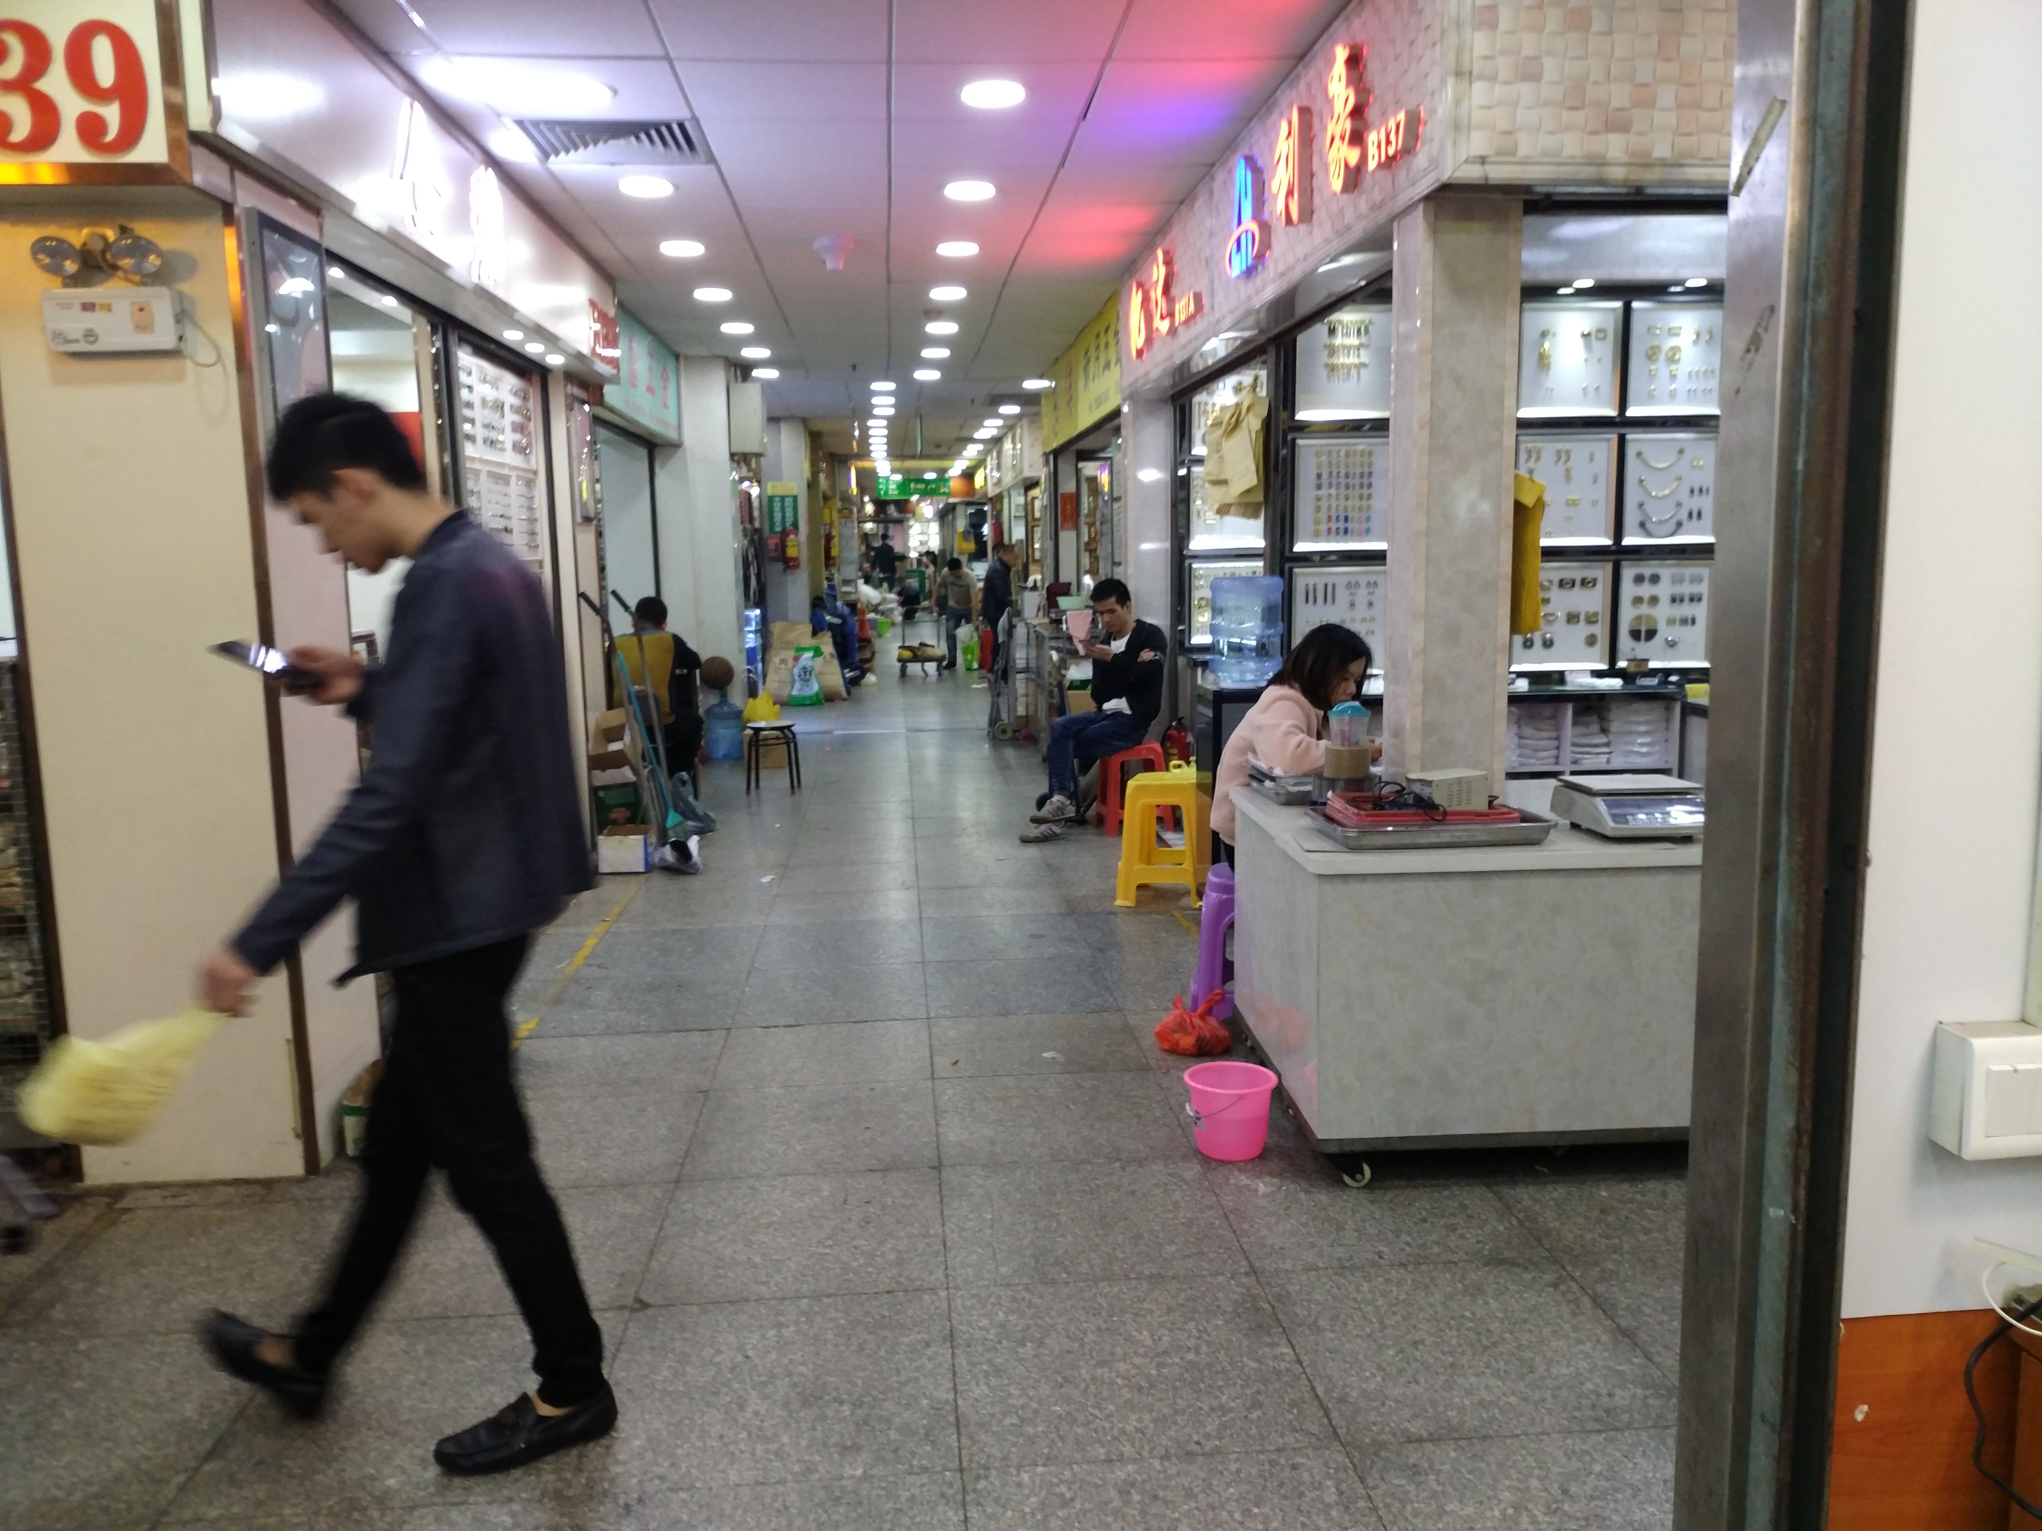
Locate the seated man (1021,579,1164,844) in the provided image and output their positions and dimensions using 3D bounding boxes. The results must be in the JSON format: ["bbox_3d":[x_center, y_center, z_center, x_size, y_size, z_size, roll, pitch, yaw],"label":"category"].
[{"bbox_3d":[0.371,-0.296,8.062,0.730,1.280,0.480,-6,9,-32],"label":"seated man"}]

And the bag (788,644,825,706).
[{"bbox_3d":[-2.022,-0.847,14.956,0.320,0.550,0.200,-1,8,2],"label":"bag"}]

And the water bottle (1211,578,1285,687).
[{"bbox_3d":[0.846,-0.493,5.974,0.275,0.415,0.275,-2,8,-4],"label":"water bottle"}]

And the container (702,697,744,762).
[{"bbox_3d":[-2.161,-0.291,11.538,0.273,0.475,0.273,-2,7,-4],"label":"container"}]

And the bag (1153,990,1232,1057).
[{"bbox_3d":[0.487,0.714,4.497,0.220,0.165,0.200,-2,8,-4],"label":"bag"}]

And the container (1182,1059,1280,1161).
[{"bbox_3d":[0.493,0.810,3.712,0.210,0.185,0.210,-2,7,-4],"label":"container"}]

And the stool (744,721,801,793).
[{"bbox_3d":[-1.479,-0.053,9.489,0.310,0.420,0.310,-2,8,-4],"label":"stool"}]

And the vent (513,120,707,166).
[{"bbox_3d":[-1.359,-2.108,5.368,0.600,0.040,0.600,-2,8,-4],"label":"vent"}]

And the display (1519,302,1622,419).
[{"bbox_3d":[2.143,-1.590,6.277,0.415,0.445,0.070,-2,7,-4],"label":"display"}]

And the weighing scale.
[{"bbox_3d":[1.385,0.093,3.552,0.290,0.110,0.320,-1,7,-2],"label":"weighing scale"}]

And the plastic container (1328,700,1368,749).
[{"bbox_3d":[0.834,-0.110,4.058,0.107,0.130,0.107,-2,7,-4],"label":"plastic container"}]

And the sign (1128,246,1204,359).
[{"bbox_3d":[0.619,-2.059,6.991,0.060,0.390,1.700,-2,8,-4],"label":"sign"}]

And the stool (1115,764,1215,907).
[{"bbox_3d":[0.574,0.295,6.411,0.350,0.480,0.340,0,8,8],"label":"stool"}]

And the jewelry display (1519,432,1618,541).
[{"bbox_3d":[2.142,-1.099,6.340,0.415,0.430,0.070,-2,7,-4],"label":"jewelry display"}]

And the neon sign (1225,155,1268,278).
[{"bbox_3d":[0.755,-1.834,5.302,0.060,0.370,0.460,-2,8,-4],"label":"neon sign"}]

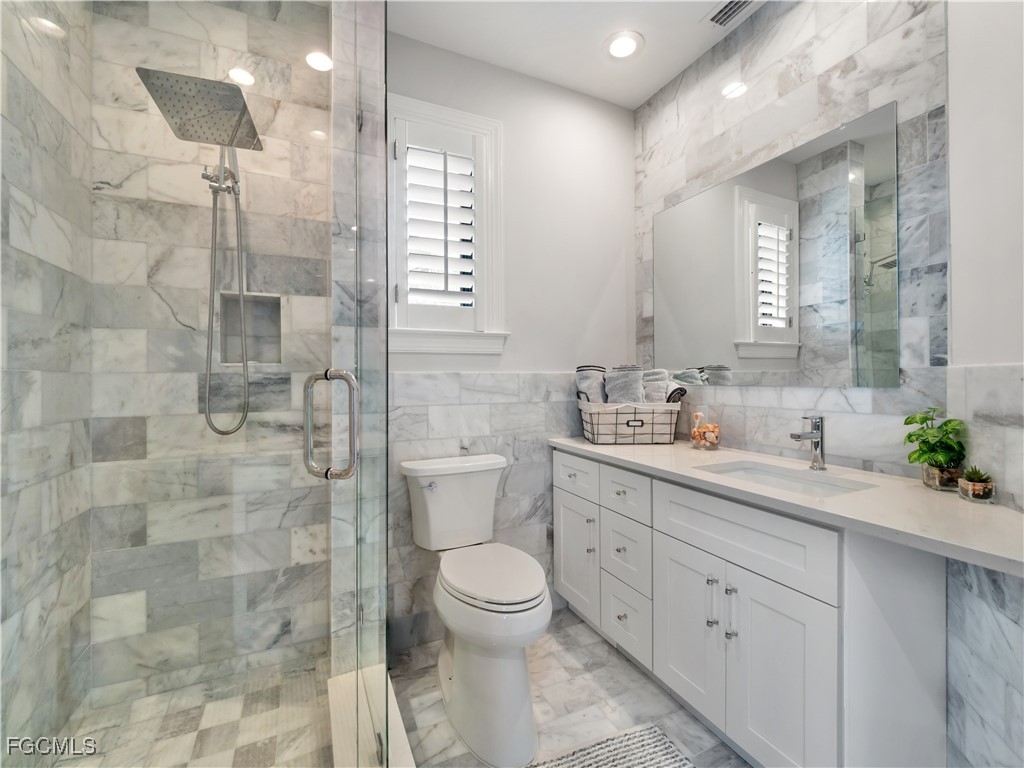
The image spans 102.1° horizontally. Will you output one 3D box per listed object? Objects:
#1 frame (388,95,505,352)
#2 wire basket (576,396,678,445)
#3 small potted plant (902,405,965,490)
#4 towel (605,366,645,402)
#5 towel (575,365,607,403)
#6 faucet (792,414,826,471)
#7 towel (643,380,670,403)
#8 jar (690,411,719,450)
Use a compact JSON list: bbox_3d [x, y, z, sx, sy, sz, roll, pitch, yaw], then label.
[{"bbox_3d":[-0.297,-0.707,1.871,0.636,1.132,0.070,0,1,-25],"label":"frame"},{"bbox_3d":[0.564,0.181,2.064,0.425,0.200,0.280,0,0,-3],"label":"wire basket"},{"bbox_3d":[1.182,0.179,1.154,0.115,0.214,0.118,0,1,-25],"label":"small potted plant"},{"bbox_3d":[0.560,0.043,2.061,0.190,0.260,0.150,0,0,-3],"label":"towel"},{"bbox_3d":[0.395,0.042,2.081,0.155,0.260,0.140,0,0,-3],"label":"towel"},{"bbox_3d":[0.982,0.196,1.380,0.174,0.180,0.052,0,1,-25],"label":"faucet"},{"bbox_3d":[0.709,0.034,2.031,0.125,0.180,0.140,0,0,-3],"label":"towel"},{"bbox_3d":[0.852,0.195,1.827,0.126,0.175,0.126,0,0,0],"label":"jar"}]

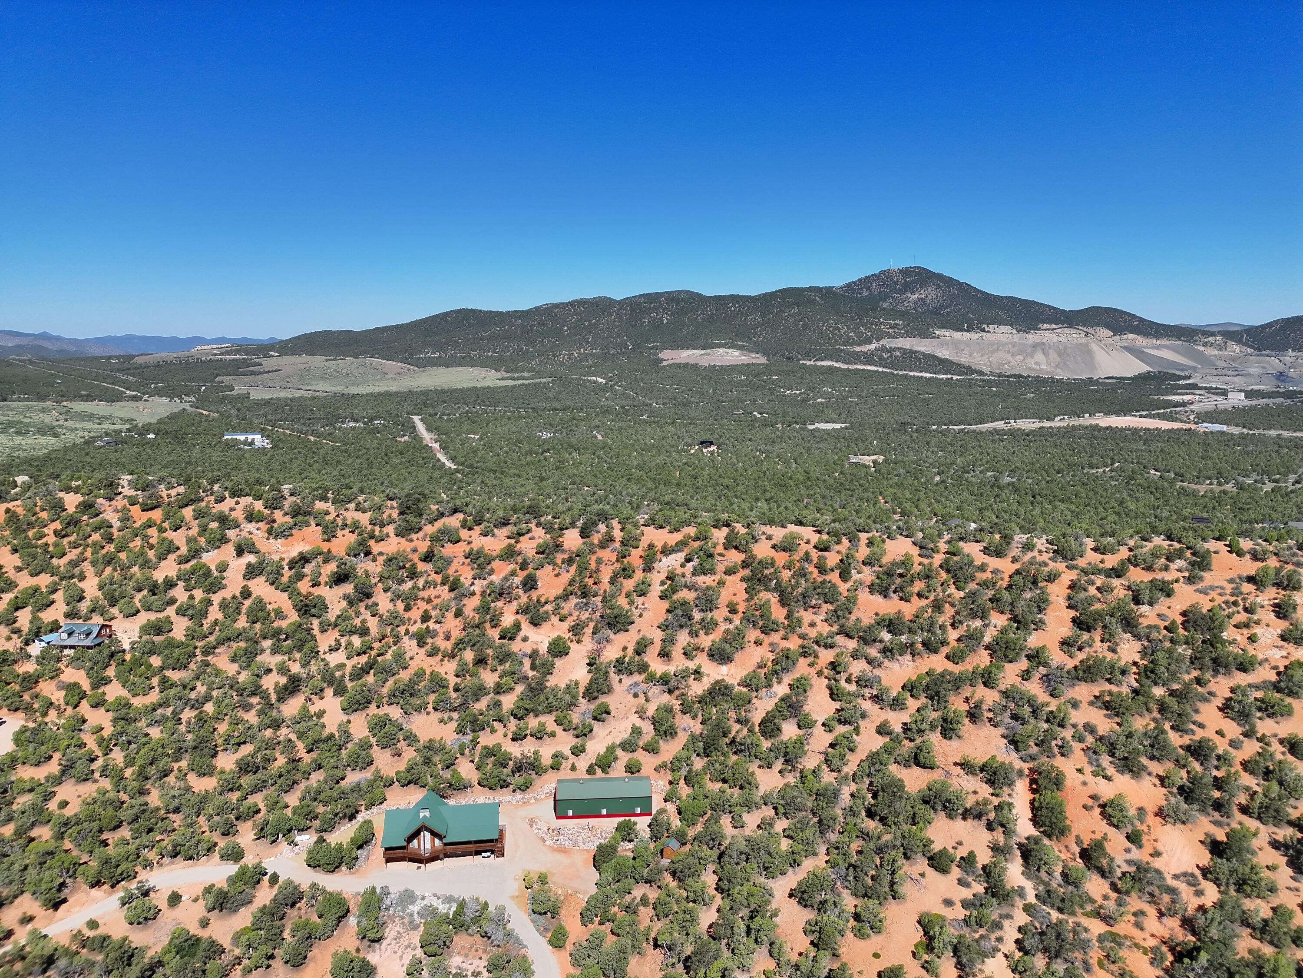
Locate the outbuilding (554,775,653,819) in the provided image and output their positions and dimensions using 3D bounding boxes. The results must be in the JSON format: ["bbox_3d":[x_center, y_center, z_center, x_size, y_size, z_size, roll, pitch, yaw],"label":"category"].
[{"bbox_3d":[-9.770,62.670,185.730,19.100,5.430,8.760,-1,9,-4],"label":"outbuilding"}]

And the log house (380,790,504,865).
[{"bbox_3d":[-39.040,64.320,171.580,22.390,9.650,12.940,-1,9,-8],"label":"log house"}]

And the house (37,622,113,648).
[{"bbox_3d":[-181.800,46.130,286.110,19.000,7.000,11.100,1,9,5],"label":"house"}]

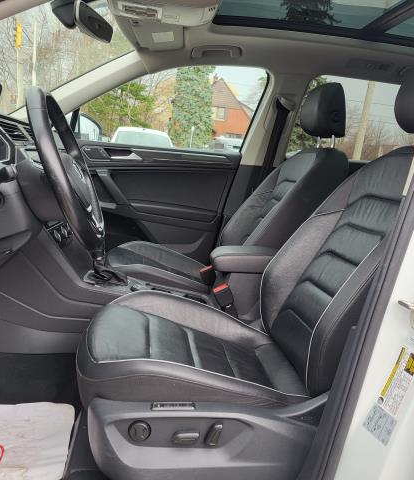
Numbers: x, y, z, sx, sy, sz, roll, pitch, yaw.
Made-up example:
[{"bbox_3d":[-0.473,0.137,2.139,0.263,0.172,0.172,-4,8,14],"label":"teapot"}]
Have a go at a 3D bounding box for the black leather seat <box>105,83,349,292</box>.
[{"bbox_3d":[0.085,-0.190,1.941,1.000,0.950,0.540,2,12,-8],"label":"black leather seat"}]

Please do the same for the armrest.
[{"bbox_3d":[0.169,0.063,1.626,0.310,0.066,0.150,2,12,-8],"label":"armrest"}]

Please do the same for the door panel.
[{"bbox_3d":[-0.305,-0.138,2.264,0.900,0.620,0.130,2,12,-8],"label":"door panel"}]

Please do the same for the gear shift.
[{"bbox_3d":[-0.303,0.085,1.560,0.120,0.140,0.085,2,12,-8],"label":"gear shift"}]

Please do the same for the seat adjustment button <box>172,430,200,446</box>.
[{"bbox_3d":[-0.044,0.411,0.995,0.057,0.027,0.027,2,12,-8],"label":"seat adjustment button"}]

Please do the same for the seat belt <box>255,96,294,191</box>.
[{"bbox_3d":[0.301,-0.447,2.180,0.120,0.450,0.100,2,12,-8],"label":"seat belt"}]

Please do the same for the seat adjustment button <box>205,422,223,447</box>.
[{"bbox_3d":[0.016,0.405,1.001,0.032,0.050,0.027,20,9,-11],"label":"seat adjustment button"}]

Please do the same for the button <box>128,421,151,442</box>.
[{"bbox_3d":[-0.138,0.392,0.984,0.045,0.045,0.020,2,12,-8],"label":"button"}]

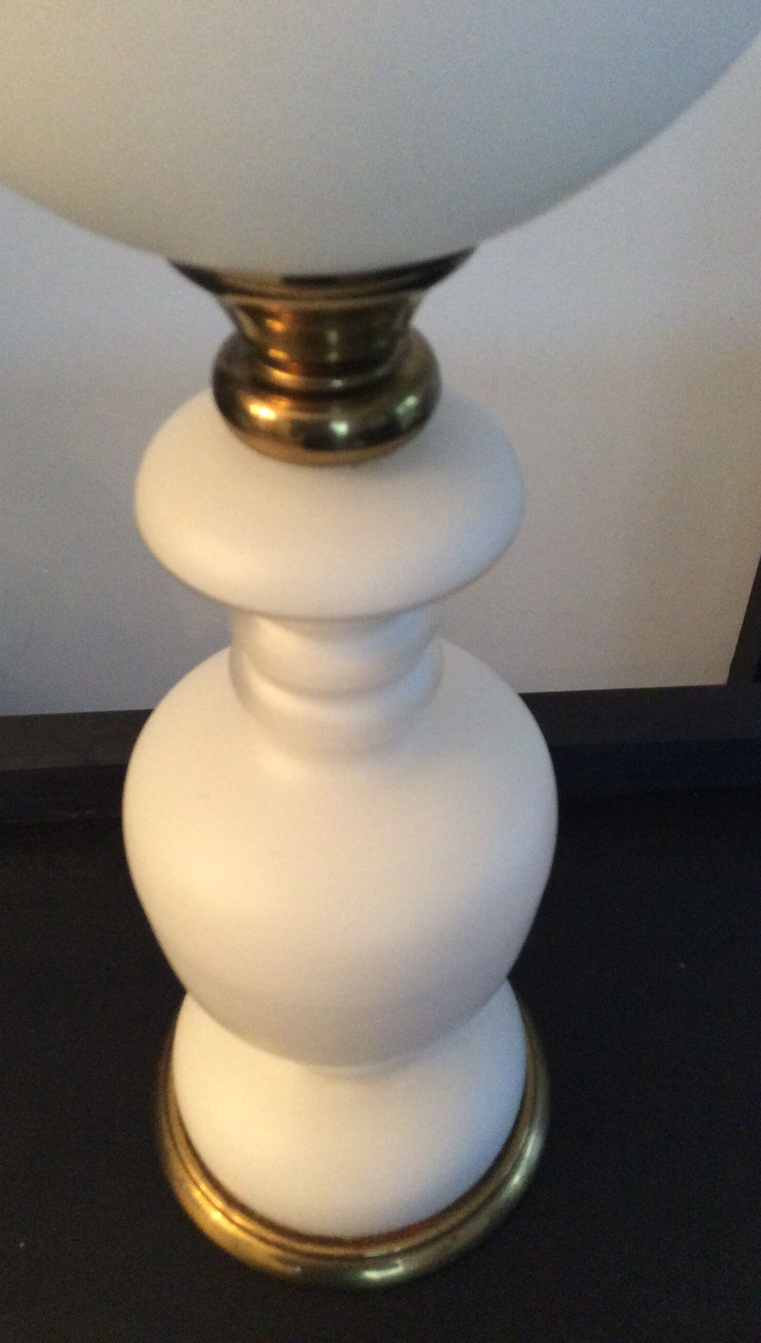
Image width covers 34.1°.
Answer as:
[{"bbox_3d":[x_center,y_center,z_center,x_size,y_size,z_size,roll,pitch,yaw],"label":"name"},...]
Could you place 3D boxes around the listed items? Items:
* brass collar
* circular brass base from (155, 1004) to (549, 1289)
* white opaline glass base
[{"bbox_3d":[-0.013,-0.088,0.299,0.077,0.058,0.077,0,44,0],"label":"brass collar"},{"bbox_3d":[-0.014,0.183,0.563,0.180,0.027,0.180,0,44,0],"label":"circular brass base"},{"bbox_3d":[-0.014,0.153,0.534,0.155,0.070,0.155,0,44,0],"label":"white opaline glass base"}]

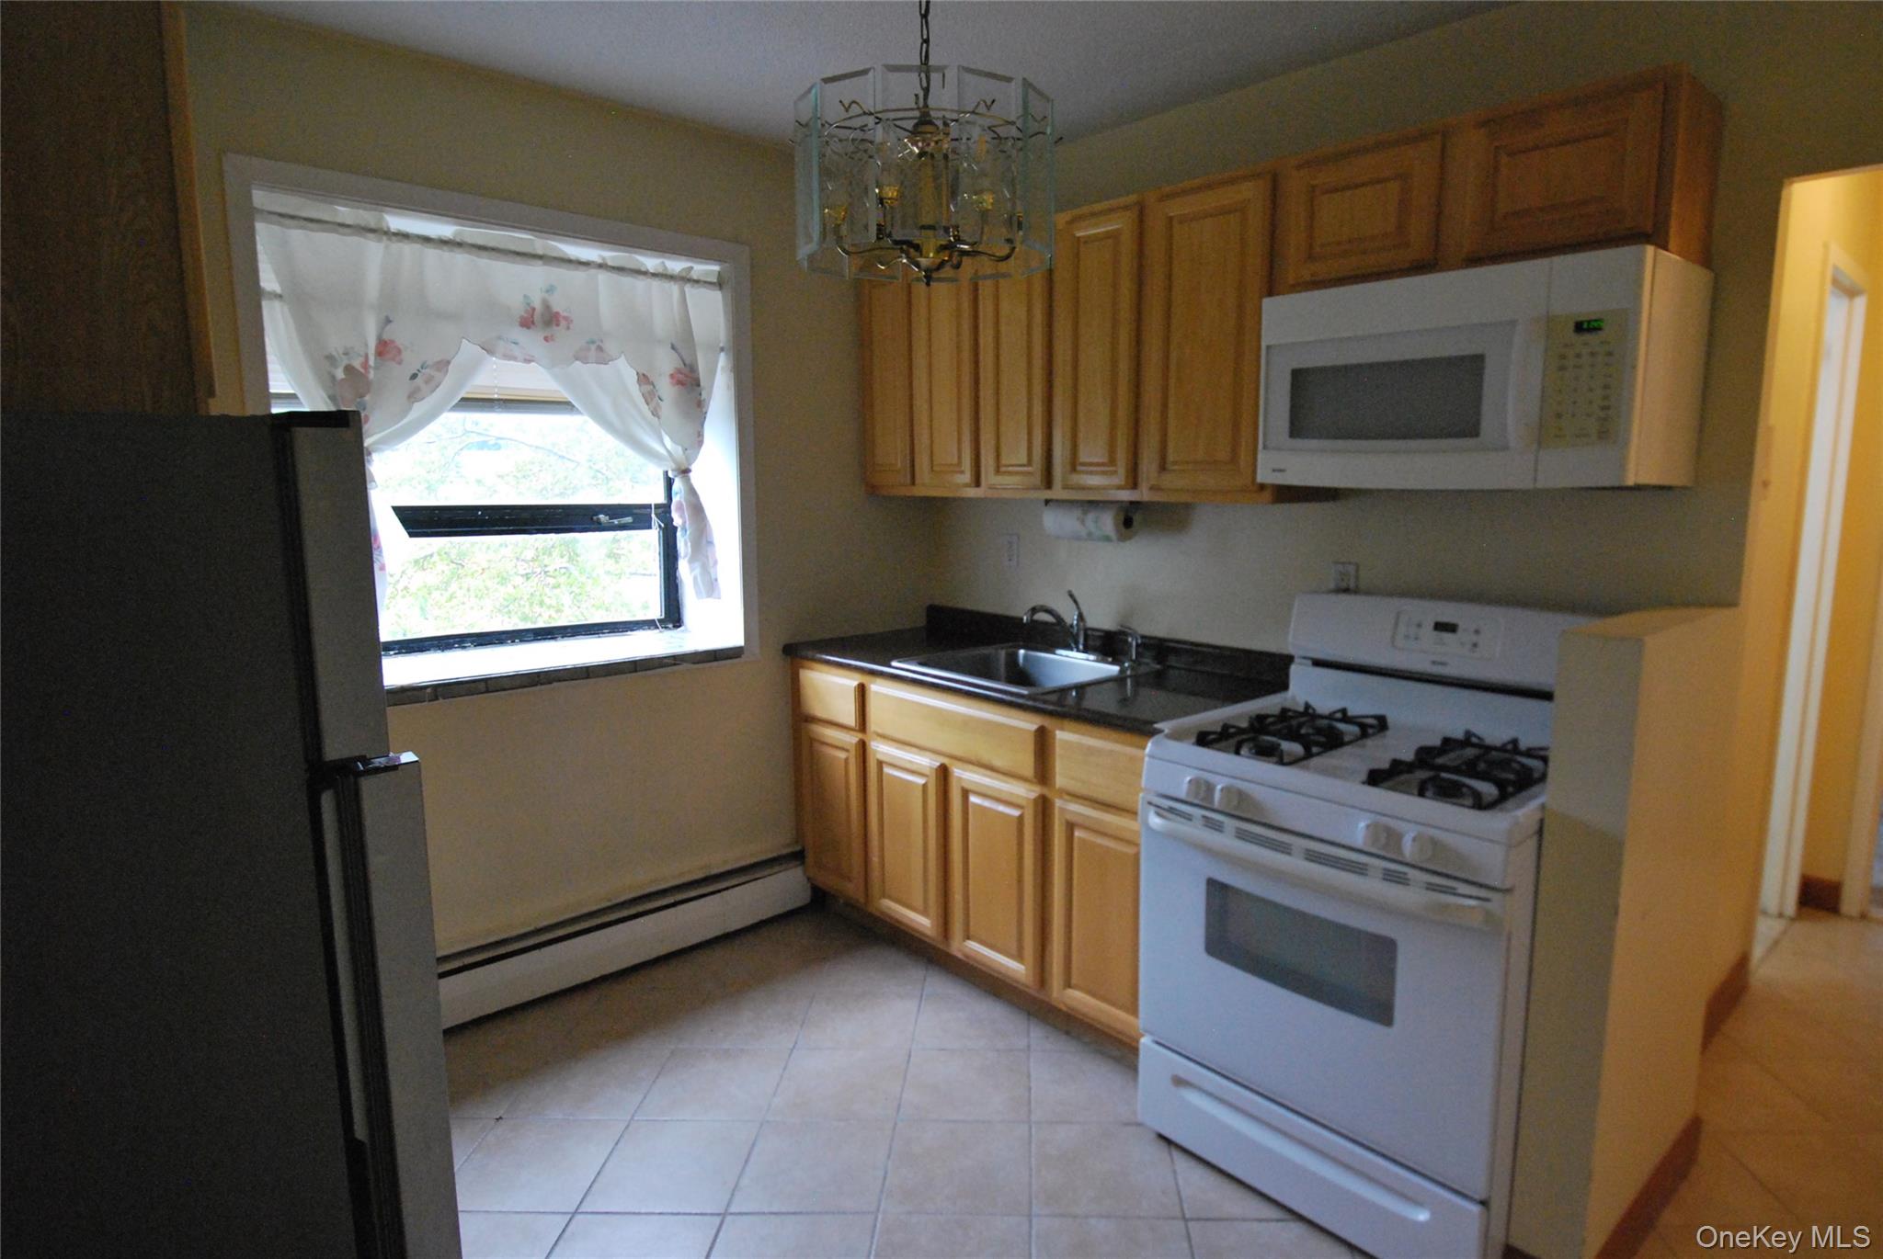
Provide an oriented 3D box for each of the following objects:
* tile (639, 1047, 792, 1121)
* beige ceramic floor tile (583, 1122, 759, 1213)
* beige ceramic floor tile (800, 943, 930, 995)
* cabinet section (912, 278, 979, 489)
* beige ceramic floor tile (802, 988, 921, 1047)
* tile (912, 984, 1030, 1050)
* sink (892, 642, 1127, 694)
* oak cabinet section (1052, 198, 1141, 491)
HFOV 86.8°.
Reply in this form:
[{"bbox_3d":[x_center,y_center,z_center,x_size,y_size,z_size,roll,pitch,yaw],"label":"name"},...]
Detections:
[{"bbox_3d":[-0.559,1.137,2.484,0.309,0.010,0.301,0,9,3],"label":"tile"},{"bbox_3d":[-0.589,1.196,2.216,0.311,0.010,0.305,-1,10,3],"label":"beige ceramic floor tile"},{"bbox_3d":[-0.227,1.042,3.054,0.311,0.010,0.305,-1,10,3],"label":"beige ceramic floor tile"},{"bbox_3d":[0.128,-0.836,3.285,0.335,0.740,0.307,-9,12,-42],"label":"cabinet section"},{"bbox_3d":[-0.221,1.089,2.772,0.305,0.010,0.304,0,9,3],"label":"beige ceramic floor tile"},{"bbox_3d":[0.077,1.085,2.755,0.311,0.010,0.305,-1,10,3],"label":"tile"},{"bbox_3d":[0.240,0.192,2.953,0.500,0.180,0.590,-11,13,-42],"label":"sink"},{"bbox_3d":[0.542,-0.772,2.839,0.335,0.740,0.310,-9,12,-42],"label":"oak cabinet section"}]

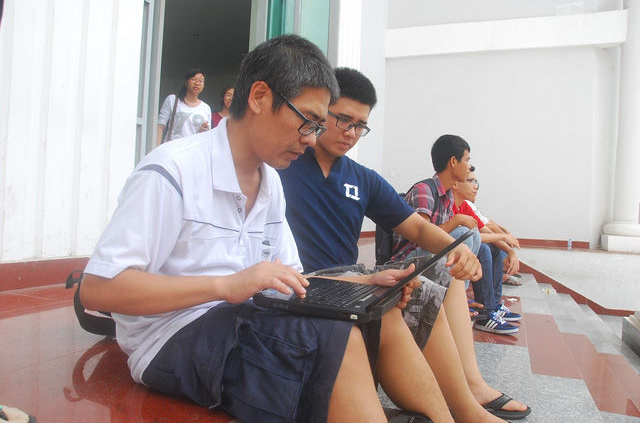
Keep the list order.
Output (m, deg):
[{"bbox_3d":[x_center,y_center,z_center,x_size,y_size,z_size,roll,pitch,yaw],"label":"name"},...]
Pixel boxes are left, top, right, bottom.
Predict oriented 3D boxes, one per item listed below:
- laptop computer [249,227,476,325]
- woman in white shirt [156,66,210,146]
[{"bbox_3d":[0.120,0.121,1.077,0.412,0.187,0.335,4,0,18],"label":"laptop computer"},{"bbox_3d":[-1.180,-0.420,4.120,0.470,1.610,0.310,4,-2,-37],"label":"woman in white shirt"}]

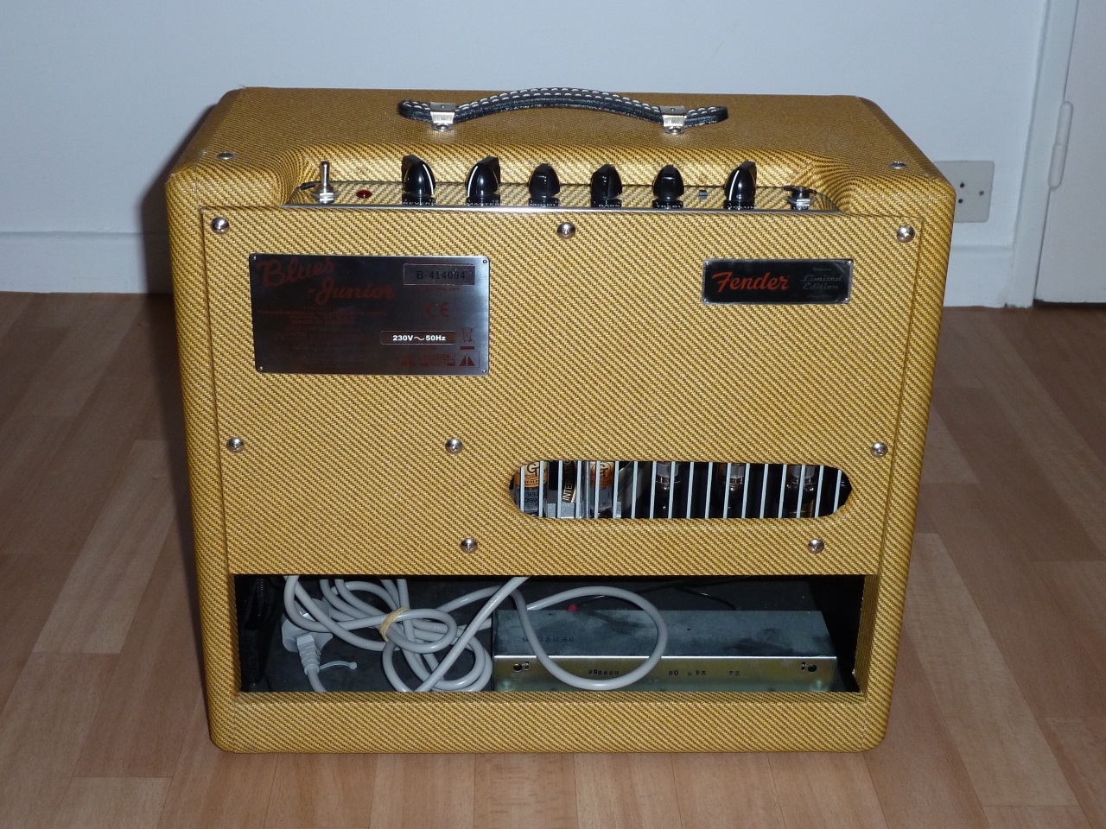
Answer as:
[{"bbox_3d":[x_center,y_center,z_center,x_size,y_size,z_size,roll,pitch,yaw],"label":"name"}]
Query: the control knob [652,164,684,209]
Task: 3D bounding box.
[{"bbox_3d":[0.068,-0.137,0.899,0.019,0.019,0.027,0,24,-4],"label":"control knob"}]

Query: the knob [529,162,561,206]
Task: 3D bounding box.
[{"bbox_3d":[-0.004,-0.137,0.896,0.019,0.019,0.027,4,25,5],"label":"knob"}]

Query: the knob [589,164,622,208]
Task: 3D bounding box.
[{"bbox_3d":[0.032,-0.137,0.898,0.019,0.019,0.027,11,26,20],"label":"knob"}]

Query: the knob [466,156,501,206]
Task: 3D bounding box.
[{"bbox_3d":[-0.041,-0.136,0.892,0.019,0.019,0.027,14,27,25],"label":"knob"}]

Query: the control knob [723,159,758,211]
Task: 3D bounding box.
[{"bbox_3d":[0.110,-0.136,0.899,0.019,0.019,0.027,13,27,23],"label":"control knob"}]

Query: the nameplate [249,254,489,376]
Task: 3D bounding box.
[{"bbox_3d":[-0.107,-0.058,0.899,0.138,0.074,0.002,0,24,-2],"label":"nameplate"}]

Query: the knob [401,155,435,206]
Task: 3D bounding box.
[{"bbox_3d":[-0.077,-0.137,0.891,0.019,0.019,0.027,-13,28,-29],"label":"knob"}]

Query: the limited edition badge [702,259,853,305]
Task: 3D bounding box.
[{"bbox_3d":[0.132,-0.077,0.898,0.088,0.028,0.002,0,24,-2],"label":"limited edition badge"}]

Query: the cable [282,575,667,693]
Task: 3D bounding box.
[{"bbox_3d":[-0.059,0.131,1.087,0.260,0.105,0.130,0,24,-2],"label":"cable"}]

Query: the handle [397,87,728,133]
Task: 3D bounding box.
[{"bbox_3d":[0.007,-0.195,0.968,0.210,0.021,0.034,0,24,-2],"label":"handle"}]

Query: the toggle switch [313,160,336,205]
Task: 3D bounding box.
[{"bbox_3d":[-0.132,-0.137,0.887,0.013,0.021,0.013,0,24,-2],"label":"toggle switch"}]

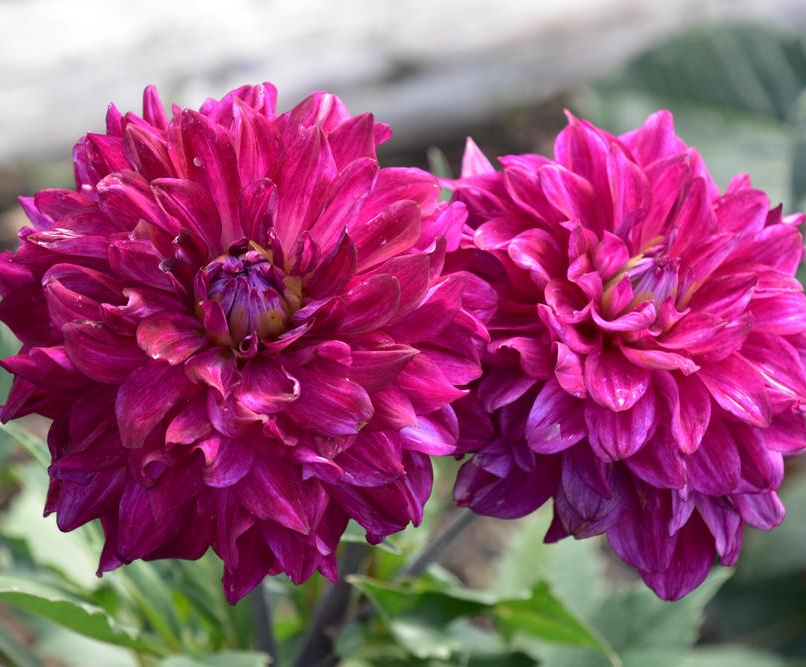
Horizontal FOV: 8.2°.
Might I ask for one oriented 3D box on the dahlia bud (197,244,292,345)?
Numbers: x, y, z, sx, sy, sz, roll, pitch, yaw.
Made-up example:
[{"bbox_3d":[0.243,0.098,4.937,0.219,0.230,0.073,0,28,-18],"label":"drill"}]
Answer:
[{"bbox_3d":[-0.045,-0.010,1.600,0.025,0.025,0.025,-2,56,2],"label":"dahlia bud"}]

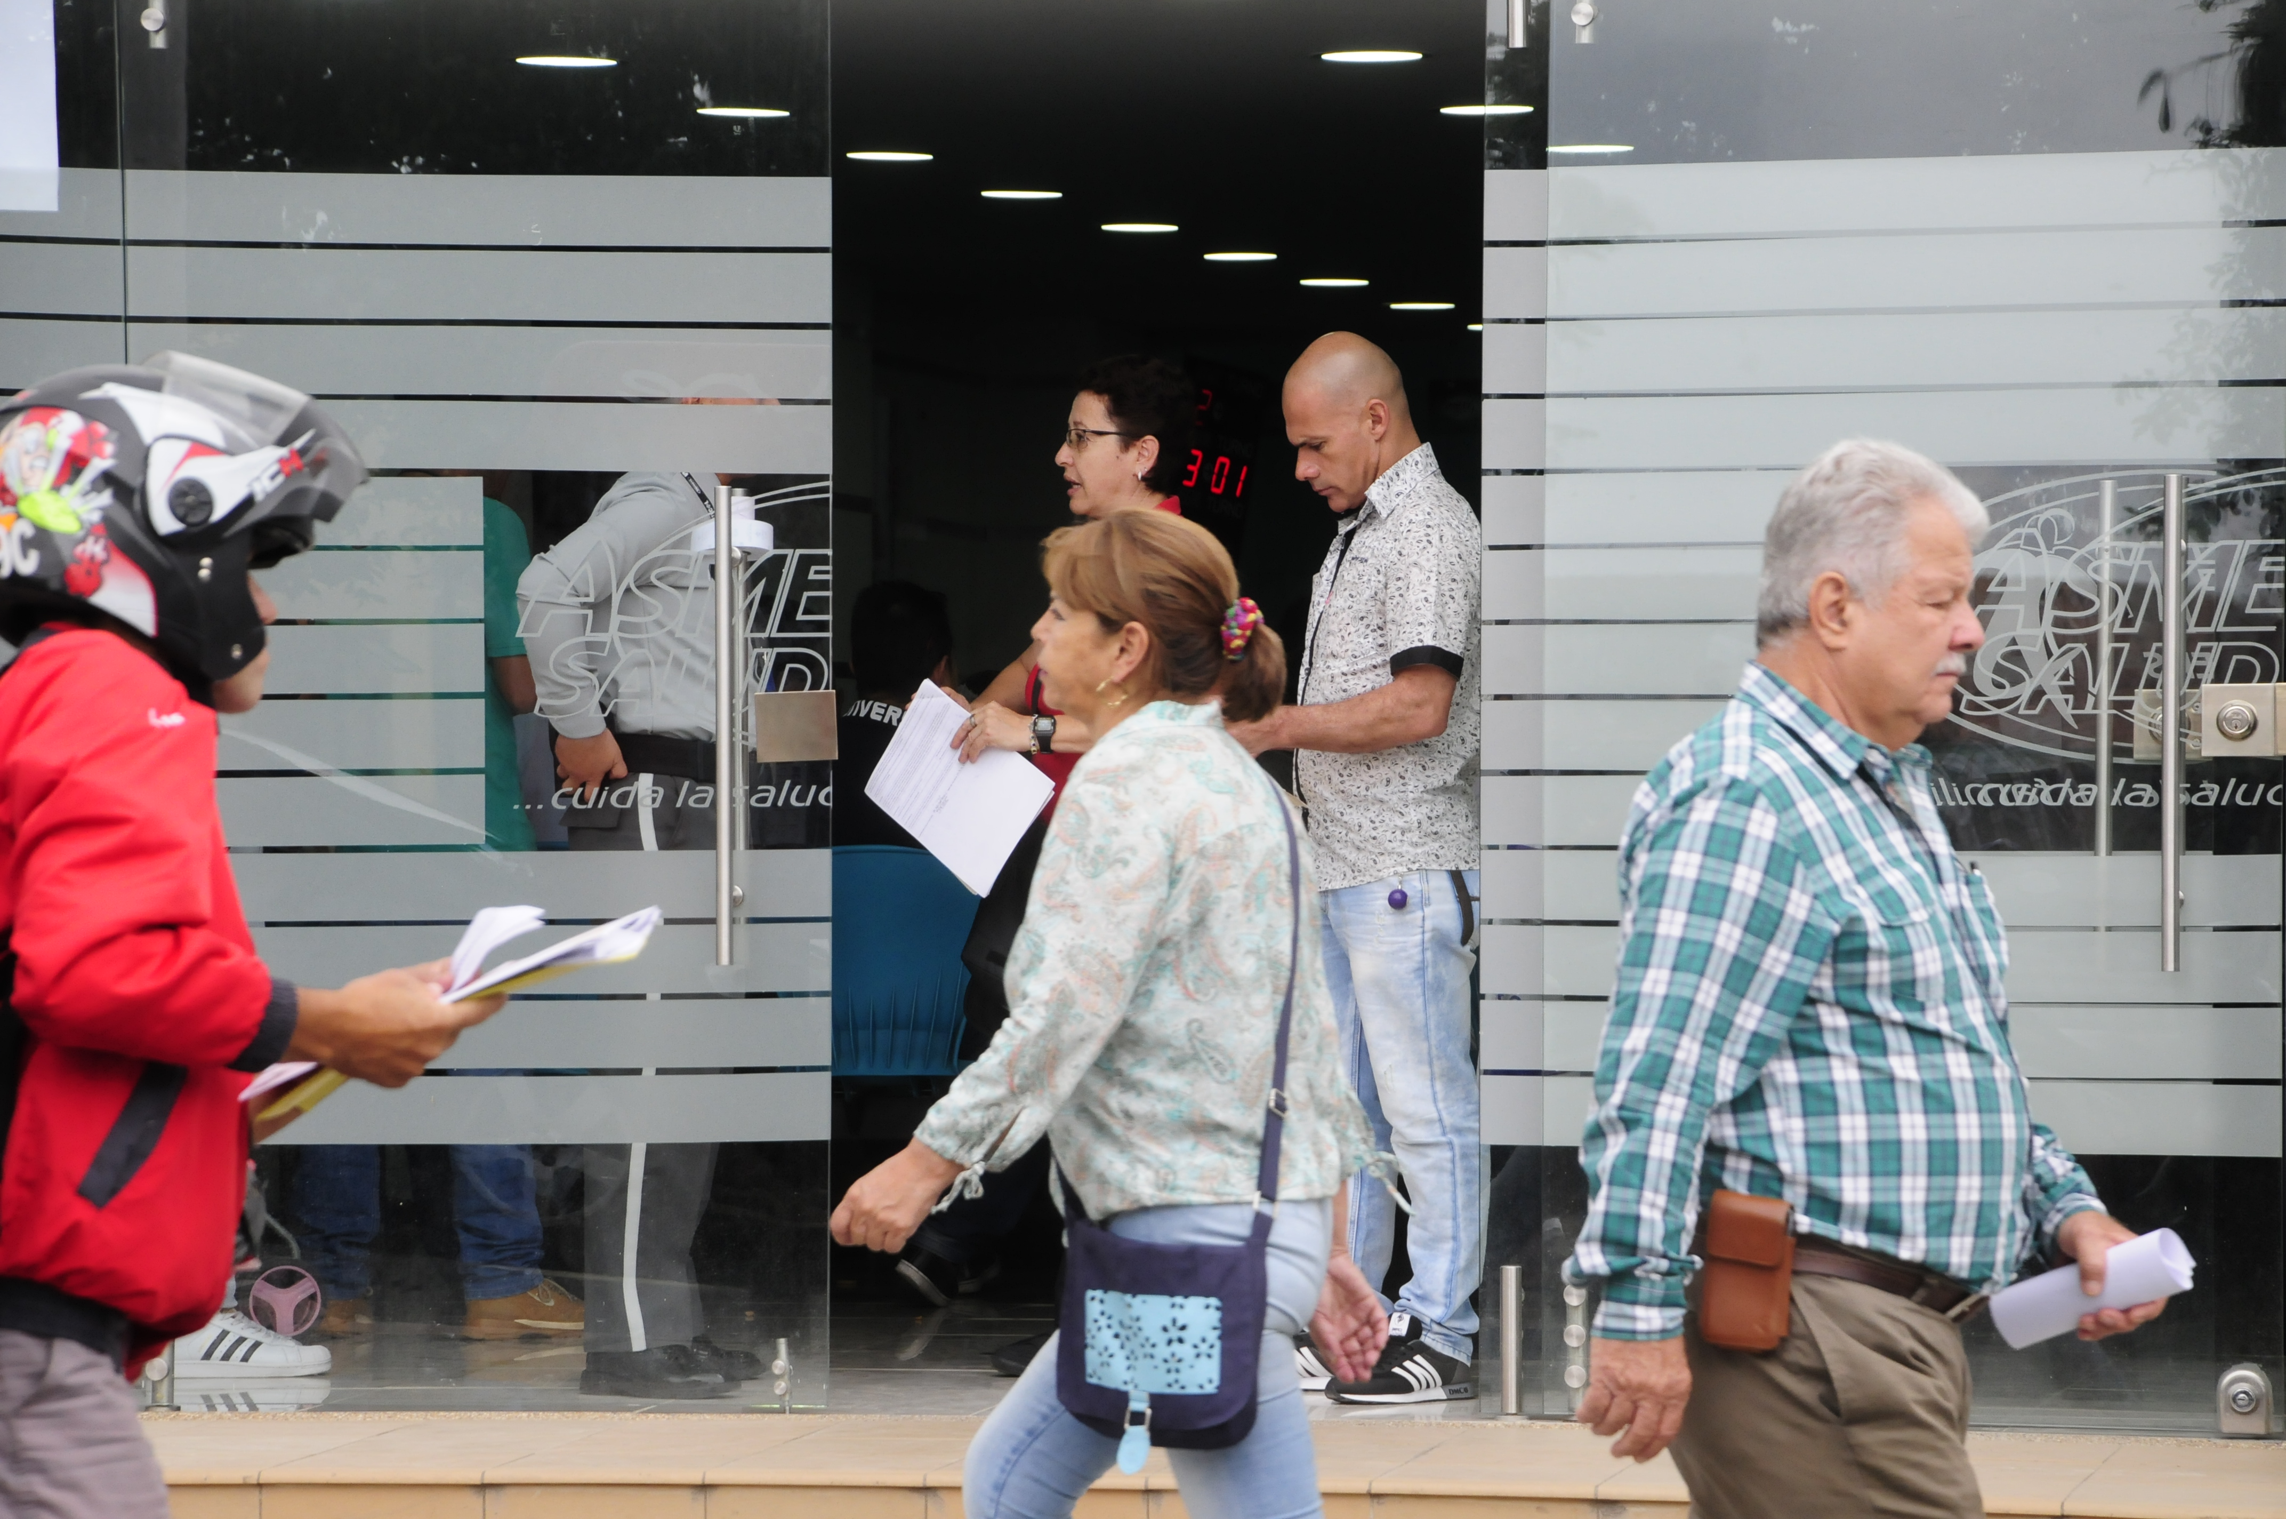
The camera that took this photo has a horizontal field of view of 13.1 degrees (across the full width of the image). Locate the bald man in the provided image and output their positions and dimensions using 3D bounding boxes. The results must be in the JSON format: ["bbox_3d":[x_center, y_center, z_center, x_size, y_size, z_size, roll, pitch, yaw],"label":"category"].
[{"bbox_3d":[0.348,0.168,15.600,0.400,1.670,0.500,0,0,-20],"label":"bald man"}]

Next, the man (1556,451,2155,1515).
[{"bbox_3d":[0.646,0.551,9.000,0.520,1.690,0.600,0,0,18],"label":"man"}]

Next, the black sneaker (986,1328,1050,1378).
[{"bbox_3d":[-0.138,0.952,16.150,0.260,0.100,0.100,0,0,-6],"label":"black sneaker"}]

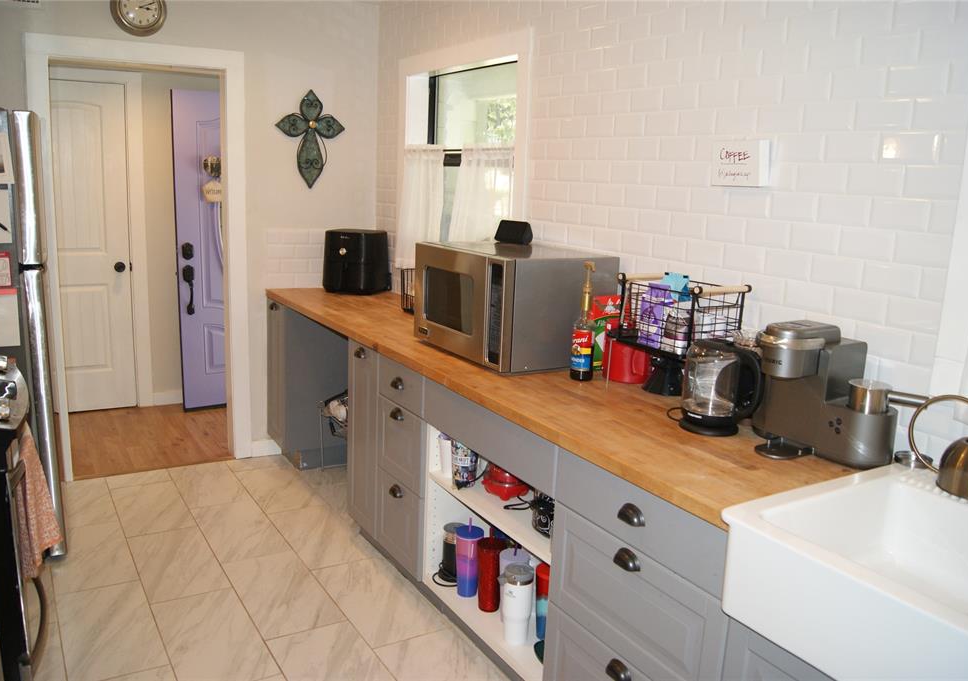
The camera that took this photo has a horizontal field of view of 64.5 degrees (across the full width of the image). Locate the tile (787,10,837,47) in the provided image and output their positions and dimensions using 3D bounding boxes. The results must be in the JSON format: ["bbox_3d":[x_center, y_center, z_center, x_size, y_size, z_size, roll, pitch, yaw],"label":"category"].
[{"bbox_3d":[0.855,-0.815,1.997,0.009,0.075,0.150,-5,14,-31],"label":"tile"}]

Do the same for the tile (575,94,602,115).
[{"bbox_3d":[0.379,-0.855,2.780,0.009,0.075,0.150,-5,14,-31],"label":"tile"}]

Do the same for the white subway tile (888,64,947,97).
[{"bbox_3d":[1.021,-0.614,1.801,0.009,0.076,0.150,-5,14,-32],"label":"white subway tile"}]

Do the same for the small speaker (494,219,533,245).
[{"bbox_3d":[0.119,-0.441,3.122,0.148,0.086,0.073,13,16,42],"label":"small speaker"}]

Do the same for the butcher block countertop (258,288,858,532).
[{"bbox_3d":[-0.083,0.034,3.102,0.635,0.040,3.250,-6,15,-32],"label":"butcher block countertop"}]

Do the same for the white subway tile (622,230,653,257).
[{"bbox_3d":[0.522,-0.332,2.625,0.009,0.075,0.150,-5,14,-31],"label":"white subway tile"}]

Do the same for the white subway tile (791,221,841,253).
[{"bbox_3d":[0.889,-0.277,2.062,0.010,0.076,0.152,-5,14,-32],"label":"white subway tile"}]

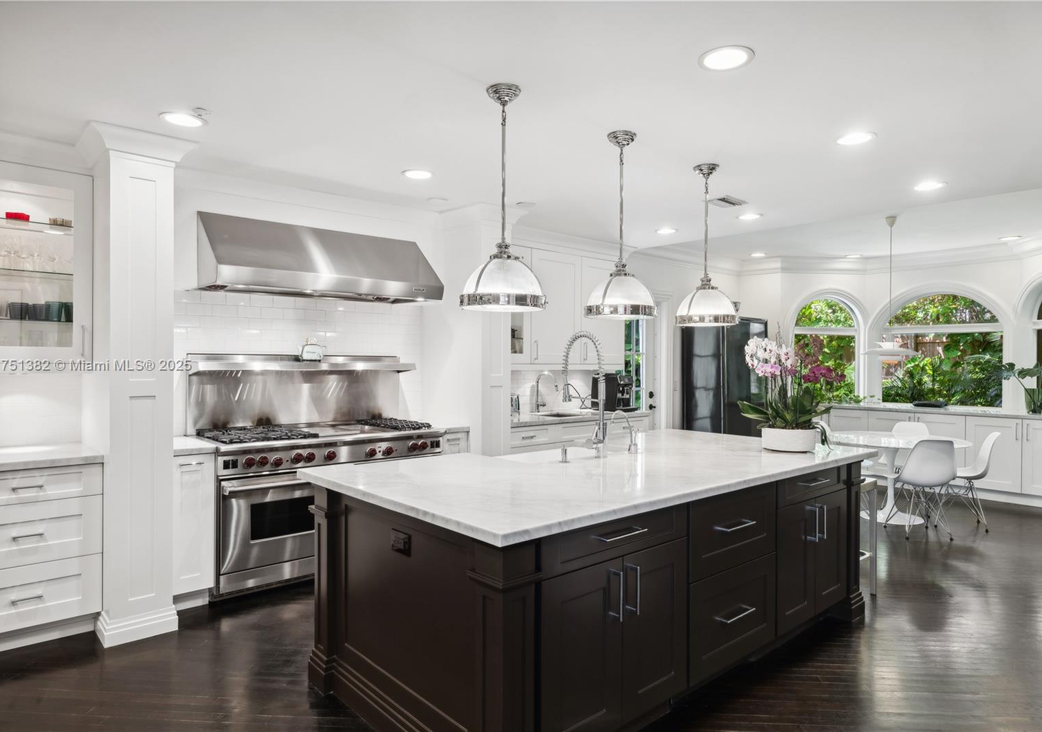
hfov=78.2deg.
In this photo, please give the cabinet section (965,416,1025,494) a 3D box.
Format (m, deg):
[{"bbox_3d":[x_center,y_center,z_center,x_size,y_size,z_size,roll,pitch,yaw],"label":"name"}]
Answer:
[{"bbox_3d":[5.081,0.901,6.791,0.580,0.755,0.475,0,1,-41],"label":"cabinet section"}]

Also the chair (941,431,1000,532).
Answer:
[{"bbox_3d":[3.783,0.965,5.528,0.530,0.820,0.465,0,0,31],"label":"chair"}]

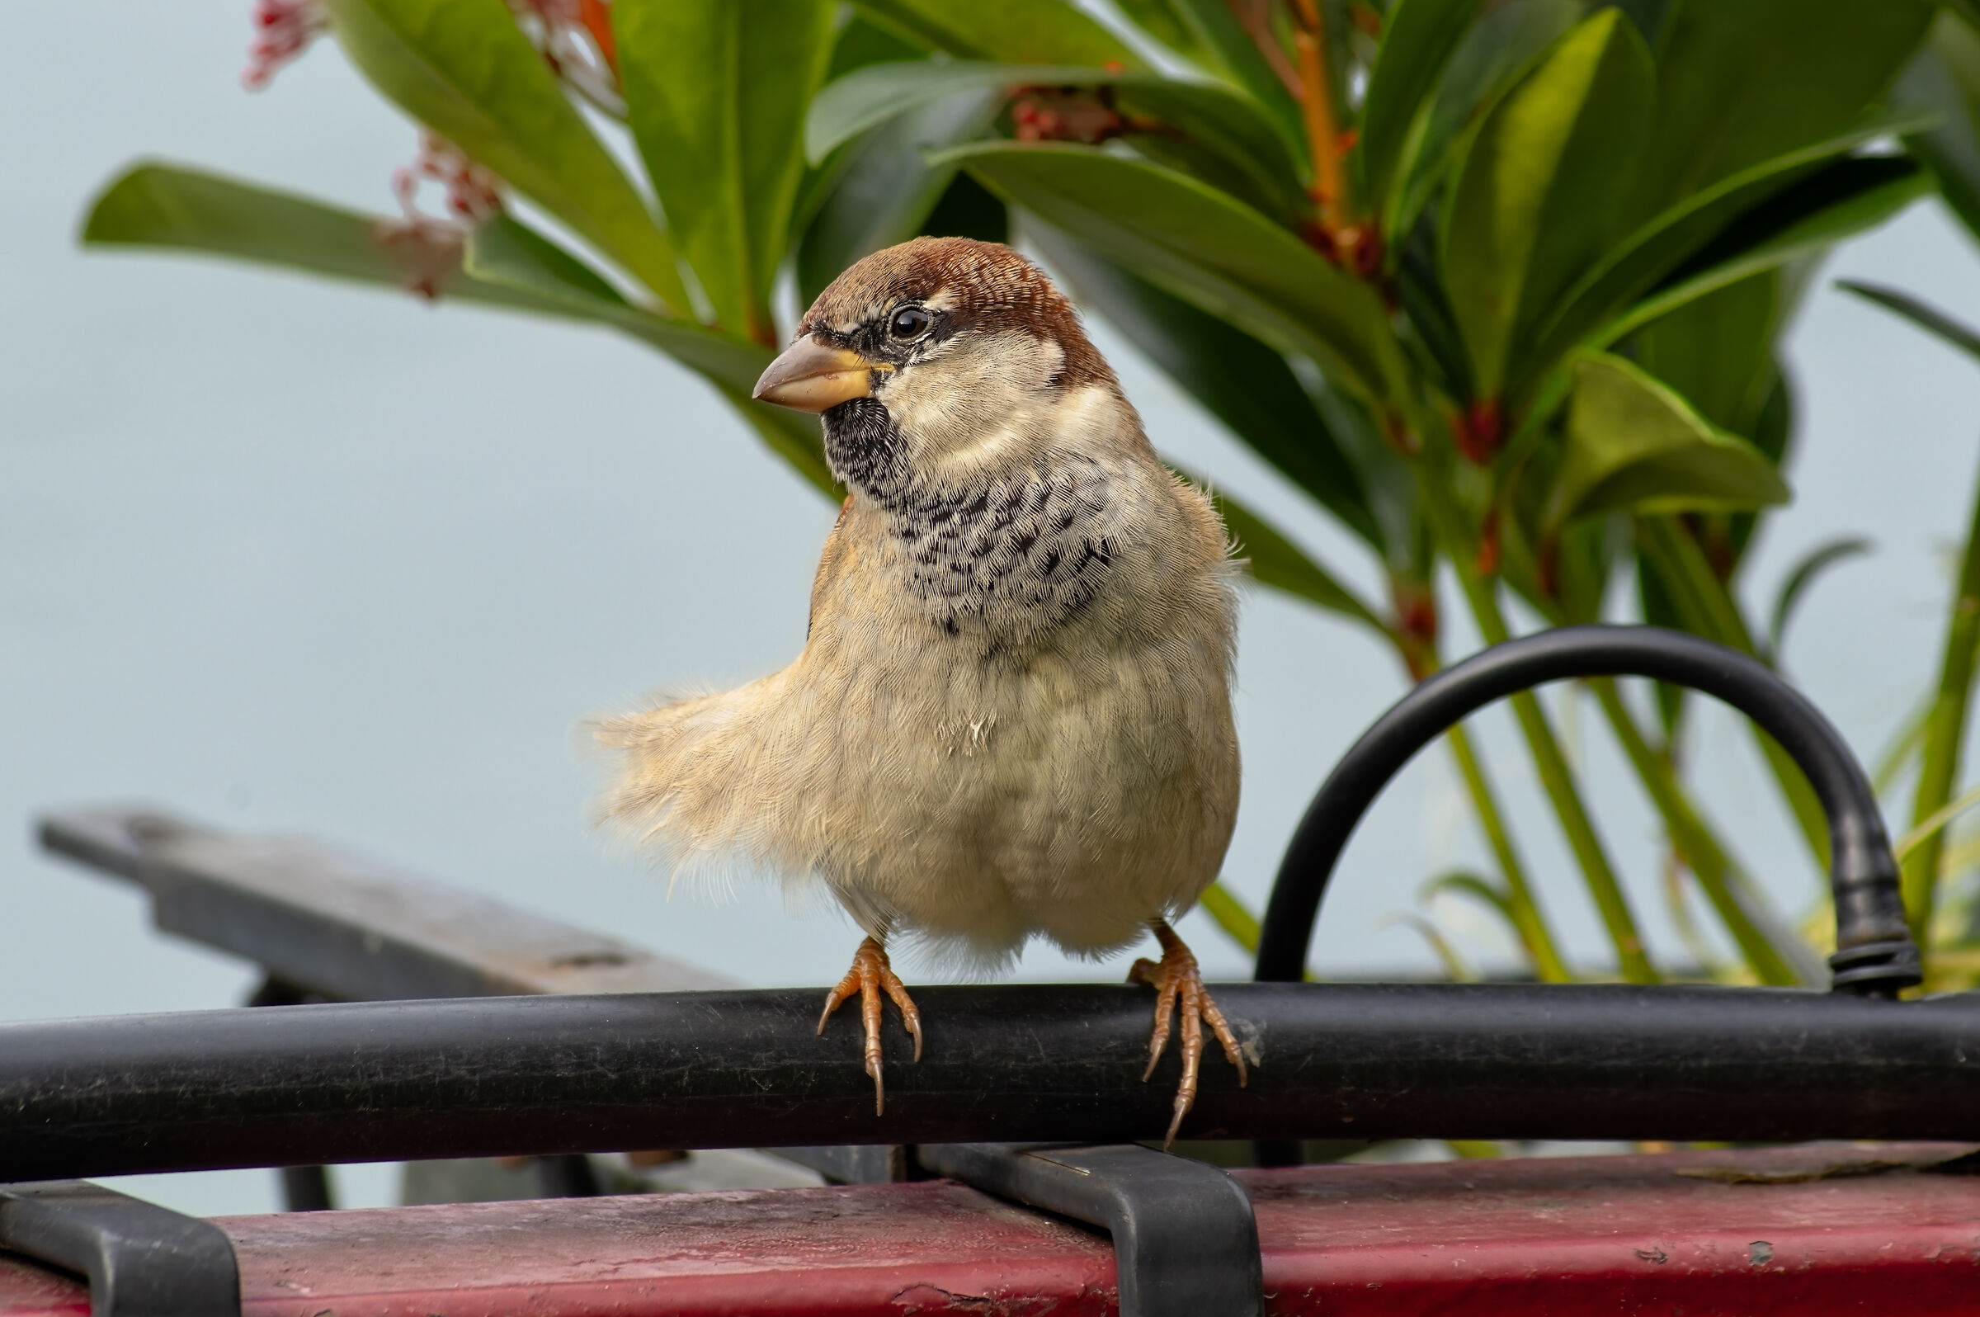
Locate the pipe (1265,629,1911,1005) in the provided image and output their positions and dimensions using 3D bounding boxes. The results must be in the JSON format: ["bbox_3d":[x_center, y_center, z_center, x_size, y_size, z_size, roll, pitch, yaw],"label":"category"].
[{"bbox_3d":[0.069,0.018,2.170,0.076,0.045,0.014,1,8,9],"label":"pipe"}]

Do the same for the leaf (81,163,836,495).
[{"bbox_3d":[-0.064,-0.038,2.280,0.102,0.024,0.030,22,6,2],"label":"leaf"}]

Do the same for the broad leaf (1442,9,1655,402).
[{"bbox_3d":[0.068,-0.055,2.270,0.021,0.049,0.020,18,3,0],"label":"broad leaf"}]

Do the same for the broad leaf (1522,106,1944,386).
[{"bbox_3d":[0.089,-0.050,2.260,0.058,0.014,0.023,-32,17,12],"label":"broad leaf"}]

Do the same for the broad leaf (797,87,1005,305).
[{"bbox_3d":[-0.012,-0.056,2.270,0.024,0.046,0.009,47,14,34],"label":"broad leaf"}]

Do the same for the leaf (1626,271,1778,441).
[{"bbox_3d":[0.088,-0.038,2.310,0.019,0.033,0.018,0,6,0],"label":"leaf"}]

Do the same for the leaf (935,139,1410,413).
[{"bbox_3d":[0.022,-0.045,2.230,0.065,0.013,0.023,29,-33,-18],"label":"leaf"}]

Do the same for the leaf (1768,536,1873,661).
[{"bbox_3d":[0.102,-0.007,2.310,0.006,0.019,0.008,41,0,-6],"label":"leaf"}]

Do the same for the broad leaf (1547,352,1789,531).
[{"bbox_3d":[0.082,-0.026,2.250,0.029,0.022,0.030,-1,6,-11],"label":"broad leaf"}]

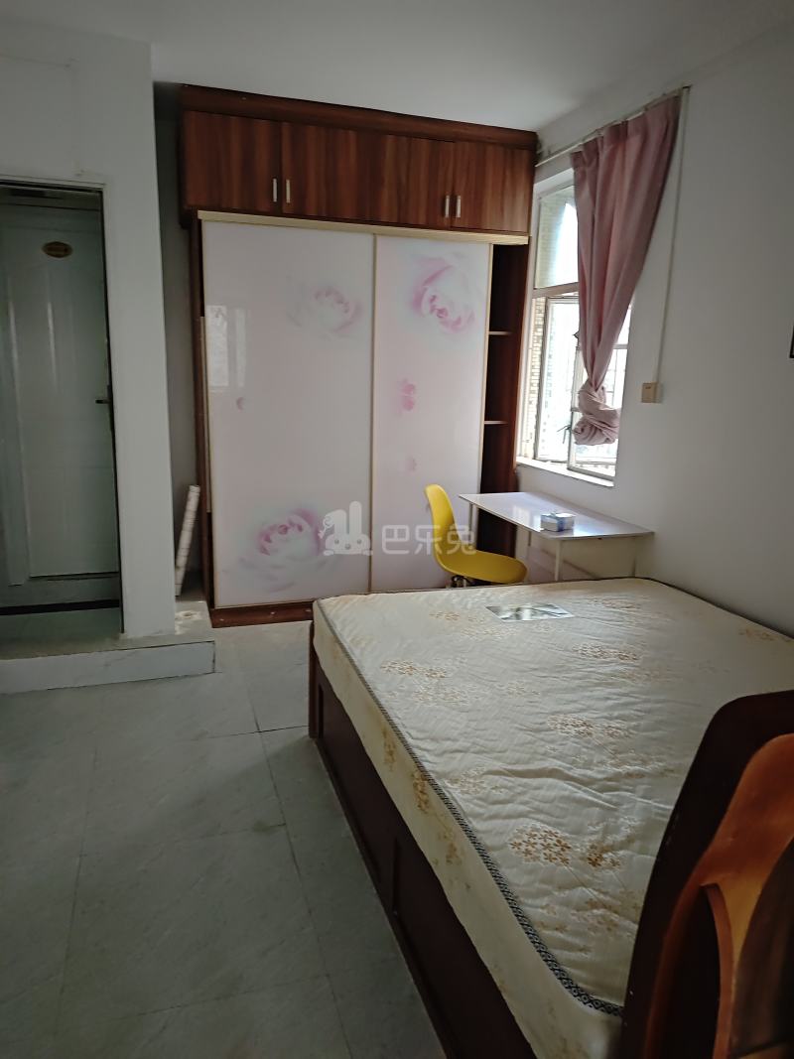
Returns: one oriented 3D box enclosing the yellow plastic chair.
[{"bbox_3d":[0.355,0.242,3.415,0.520,0.880,0.480,4,12,13],"label":"yellow plastic chair"}]

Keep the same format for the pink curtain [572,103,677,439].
[{"bbox_3d":[0.954,-1.117,3.316,0.160,1.445,0.800,-3,13,-18],"label":"pink curtain"}]

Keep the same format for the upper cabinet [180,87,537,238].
[{"bbox_3d":[-0.203,-1.914,3.856,1.870,0.532,0.550,-3,13,-17],"label":"upper cabinet"}]

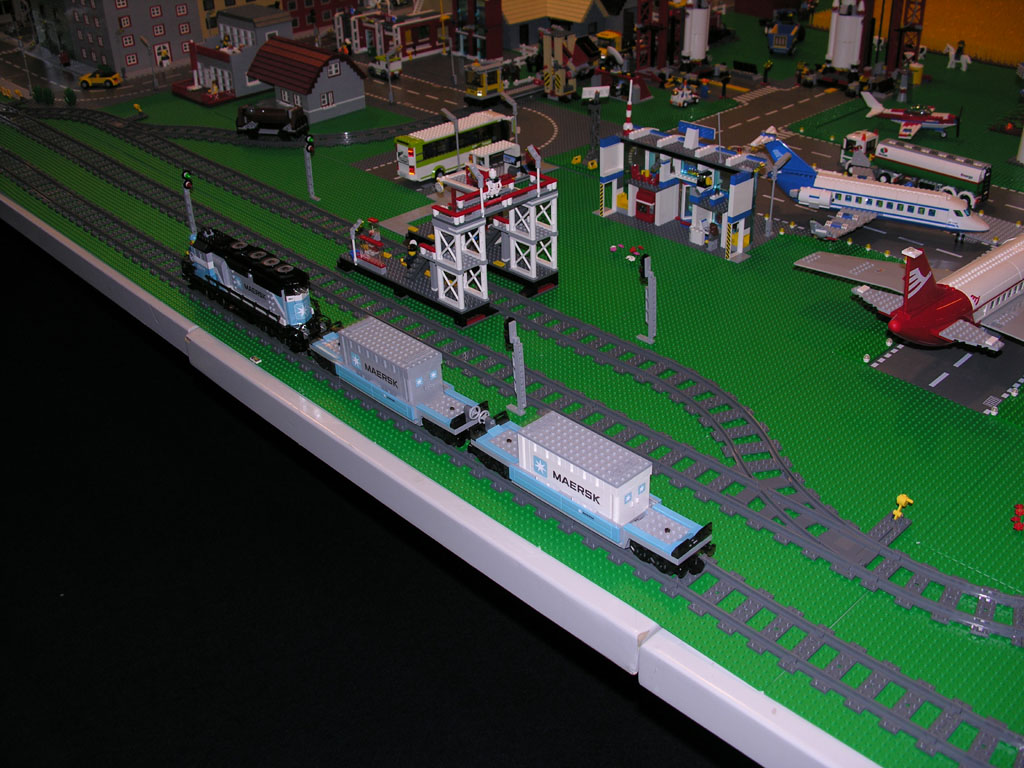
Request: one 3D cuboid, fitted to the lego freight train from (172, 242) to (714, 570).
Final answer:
[{"bbox_3d":[-0.154,-0.034,1.218,0.064,0.094,0.965,-28,40,-35],"label":"lego freight train"}]

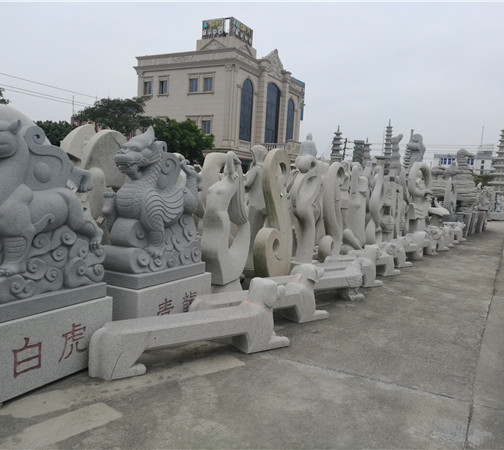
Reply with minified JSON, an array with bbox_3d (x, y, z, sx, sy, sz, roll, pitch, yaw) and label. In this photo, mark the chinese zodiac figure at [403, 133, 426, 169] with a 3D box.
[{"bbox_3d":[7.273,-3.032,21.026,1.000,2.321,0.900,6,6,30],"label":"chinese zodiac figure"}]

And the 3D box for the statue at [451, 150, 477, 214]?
[{"bbox_3d":[14.180,-2.904,30.947,1.400,4.282,1.500,6,5,27],"label":"statue"}]

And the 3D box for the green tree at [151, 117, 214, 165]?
[{"bbox_3d":[-5.385,-5.088,36.055,4.600,6.494,4.500,6,6,29],"label":"green tree"}]

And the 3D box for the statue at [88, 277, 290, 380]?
[{"bbox_3d":[-0.467,0.851,4.246,1.850,0.670,0.380,0,6,-34],"label":"statue"}]

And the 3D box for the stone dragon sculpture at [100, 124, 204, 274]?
[{"bbox_3d":[-1.019,-0.274,4.954,0.620,1.400,1.150,6,5,27],"label":"stone dragon sculpture"}]

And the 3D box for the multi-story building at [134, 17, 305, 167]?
[{"bbox_3d":[-3.246,-12.126,53.280,11.940,17.832,16.000,6,6,29],"label":"multi-story building"}]

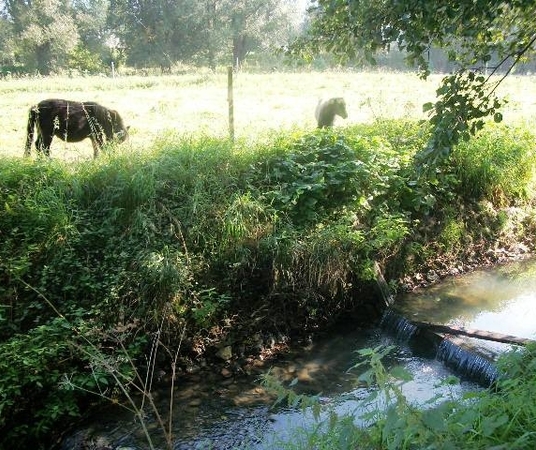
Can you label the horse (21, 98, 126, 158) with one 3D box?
[{"bbox_3d":[-3.067,-1.439,8.778,1.630,1.070,0.500,-2,17,-8],"label":"horse"}]

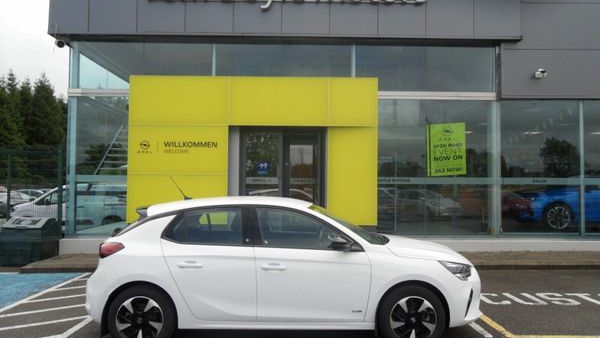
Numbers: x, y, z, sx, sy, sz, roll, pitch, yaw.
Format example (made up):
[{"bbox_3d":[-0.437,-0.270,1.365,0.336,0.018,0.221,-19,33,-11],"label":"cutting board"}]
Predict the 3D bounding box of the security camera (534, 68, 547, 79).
[{"bbox_3d":[5.061,-2.007,10.200,0.160,0.170,0.240,1,-2,-11],"label":"security camera"}]

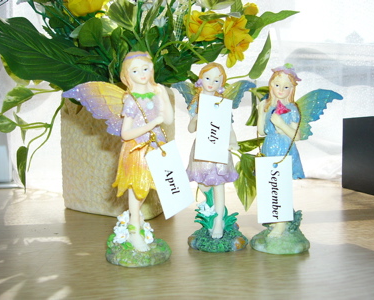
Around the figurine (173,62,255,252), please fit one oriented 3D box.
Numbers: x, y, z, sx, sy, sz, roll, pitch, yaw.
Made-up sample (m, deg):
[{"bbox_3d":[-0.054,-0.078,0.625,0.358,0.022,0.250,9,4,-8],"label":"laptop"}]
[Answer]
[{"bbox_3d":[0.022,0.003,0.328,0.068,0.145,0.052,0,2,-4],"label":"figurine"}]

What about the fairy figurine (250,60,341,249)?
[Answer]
[{"bbox_3d":[0.080,0.003,0.322,0.065,0.145,0.054,1,3,27],"label":"fairy figurine"}]

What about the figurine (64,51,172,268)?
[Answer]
[{"bbox_3d":[-0.042,0.004,0.293,0.065,0.145,0.054,-1,3,-30],"label":"figurine"}]

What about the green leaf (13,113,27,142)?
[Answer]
[{"bbox_3d":[-0.187,-0.025,0.455,0.018,0.036,0.018,0,2,0],"label":"green leaf"}]

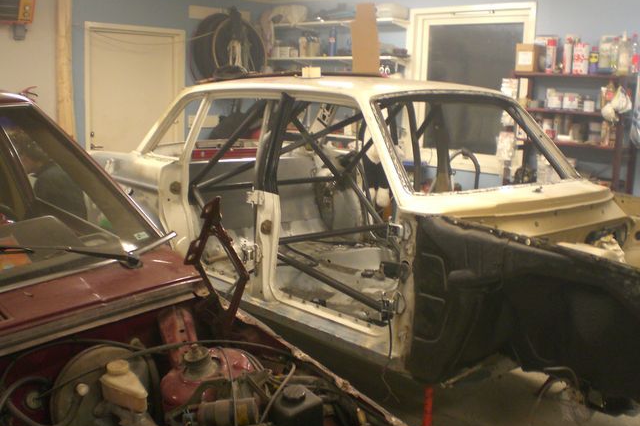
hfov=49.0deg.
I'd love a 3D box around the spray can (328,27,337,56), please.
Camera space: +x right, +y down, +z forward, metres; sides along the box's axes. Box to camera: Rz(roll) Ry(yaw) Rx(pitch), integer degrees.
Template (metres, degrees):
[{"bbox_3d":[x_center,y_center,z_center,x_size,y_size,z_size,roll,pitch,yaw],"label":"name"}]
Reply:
[{"bbox_3d":[0.126,-1.619,6.665,0.066,0.274,0.066,2,11,0],"label":"spray can"}]

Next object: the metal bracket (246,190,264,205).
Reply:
[{"bbox_3d":[-0.353,-0.085,3.842,0.050,0.080,0.080,-8,15,-44],"label":"metal bracket"}]

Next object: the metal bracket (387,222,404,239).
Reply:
[{"bbox_3d":[0.341,0.079,3.168,0.060,0.075,0.060,-8,15,-44],"label":"metal bracket"}]

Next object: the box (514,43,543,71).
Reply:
[{"bbox_3d":[1.543,-1.131,5.144,0.150,0.188,0.145,-8,15,-44],"label":"box"}]

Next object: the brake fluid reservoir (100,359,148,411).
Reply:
[{"bbox_3d":[-0.410,0.376,1.514,0.065,0.084,0.128,-8,15,-44],"label":"brake fluid reservoir"}]

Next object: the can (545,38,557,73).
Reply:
[{"bbox_3d":[1.649,-1.111,4.987,0.066,0.236,0.066,2,11,0],"label":"can"}]

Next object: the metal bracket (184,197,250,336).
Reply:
[{"bbox_3d":[-0.277,0.134,1.879,0.060,0.340,0.230,-8,15,-44],"label":"metal bracket"}]

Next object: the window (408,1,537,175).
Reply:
[{"bbox_3d":[1.291,-1.091,6.232,1.253,1.428,0.110,12,14,43],"label":"window"}]

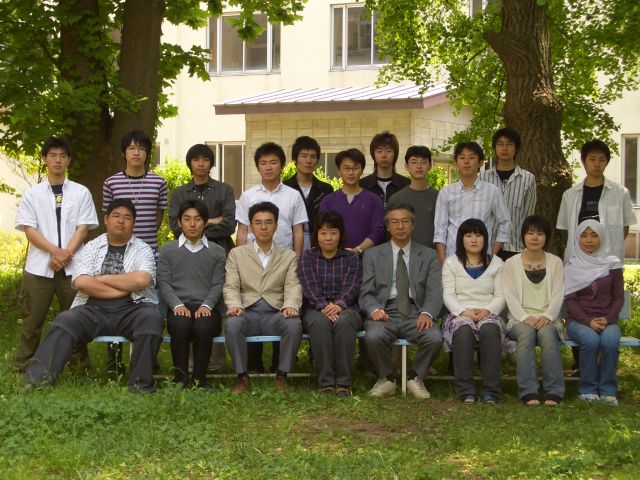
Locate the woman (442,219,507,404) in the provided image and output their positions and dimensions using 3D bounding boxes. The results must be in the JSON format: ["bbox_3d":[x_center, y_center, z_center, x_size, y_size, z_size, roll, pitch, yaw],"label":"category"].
[{"bbox_3d":[1.014,0.445,8.977,0.440,1.170,0.720,0,3,3],"label":"woman"}]

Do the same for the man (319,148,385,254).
[{"bbox_3d":[0.237,0.162,10.281,0.500,1.697,0.400,0,2,-2],"label":"man"}]

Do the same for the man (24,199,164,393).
[{"bbox_3d":[-1.595,0.368,9.678,0.960,1.320,0.950,0,2,5],"label":"man"}]

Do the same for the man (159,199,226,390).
[{"bbox_3d":[-0.855,0.374,9.174,0.470,1.290,0.740,0,3,0],"label":"man"}]

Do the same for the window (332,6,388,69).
[{"bbox_3d":[1.245,-4.878,32.700,2.200,1.620,0.150,2,4,31],"label":"window"}]

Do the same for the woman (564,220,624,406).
[{"bbox_3d":[1.797,0.456,8.958,0.420,1.150,0.720,0,3,5],"label":"woman"}]

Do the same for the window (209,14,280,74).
[{"bbox_3d":[-2.000,-5.157,36.000,2.250,1.630,0.200,1,2,27],"label":"window"}]

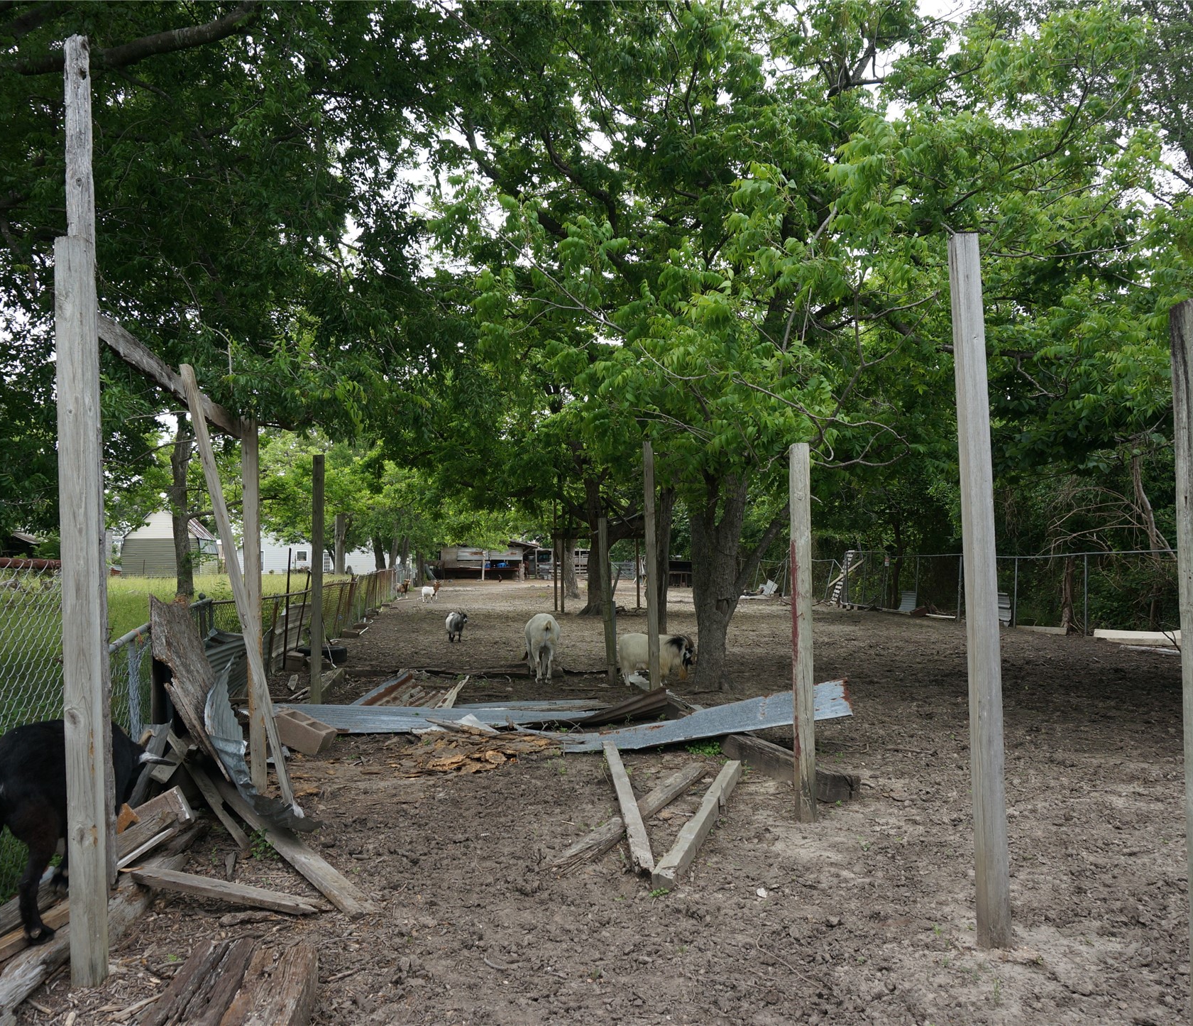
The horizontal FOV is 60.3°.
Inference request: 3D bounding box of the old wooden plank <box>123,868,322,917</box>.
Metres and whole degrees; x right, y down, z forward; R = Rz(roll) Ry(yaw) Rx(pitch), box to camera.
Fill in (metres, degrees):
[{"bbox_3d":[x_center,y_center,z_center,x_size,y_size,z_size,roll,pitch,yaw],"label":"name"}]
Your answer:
[{"bbox_3d":[-1.512,1.544,4.227,0.767,0.040,0.095,9,-3,1],"label":"old wooden plank"}]

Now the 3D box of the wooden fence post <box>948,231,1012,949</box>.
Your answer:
[{"bbox_3d":[1.427,0.253,3.846,0.092,2.657,0.092,-1,-4,-2],"label":"wooden fence post"}]

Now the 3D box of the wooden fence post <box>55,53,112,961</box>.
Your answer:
[{"bbox_3d":[-1.727,-0.049,3.468,0.095,3.170,0.135,-2,-3,-8],"label":"wooden fence post"}]

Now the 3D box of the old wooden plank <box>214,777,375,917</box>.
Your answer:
[{"bbox_3d":[-1.490,1.526,4.825,0.135,0.045,2.073,2,0,-35],"label":"old wooden plank"}]

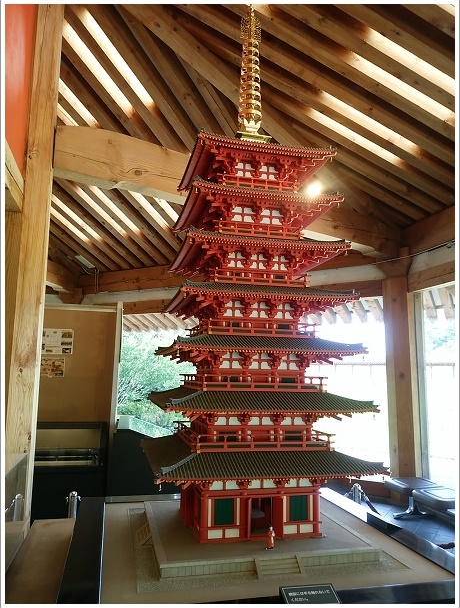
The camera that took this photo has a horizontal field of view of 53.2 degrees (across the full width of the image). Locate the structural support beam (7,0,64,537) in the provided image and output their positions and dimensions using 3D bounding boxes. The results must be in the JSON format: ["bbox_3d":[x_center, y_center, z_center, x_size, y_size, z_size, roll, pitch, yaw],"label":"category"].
[{"bbox_3d":[-1.606,-0.289,3.749,0.200,4.661,0.200,3,-8,-14],"label":"structural support beam"}]

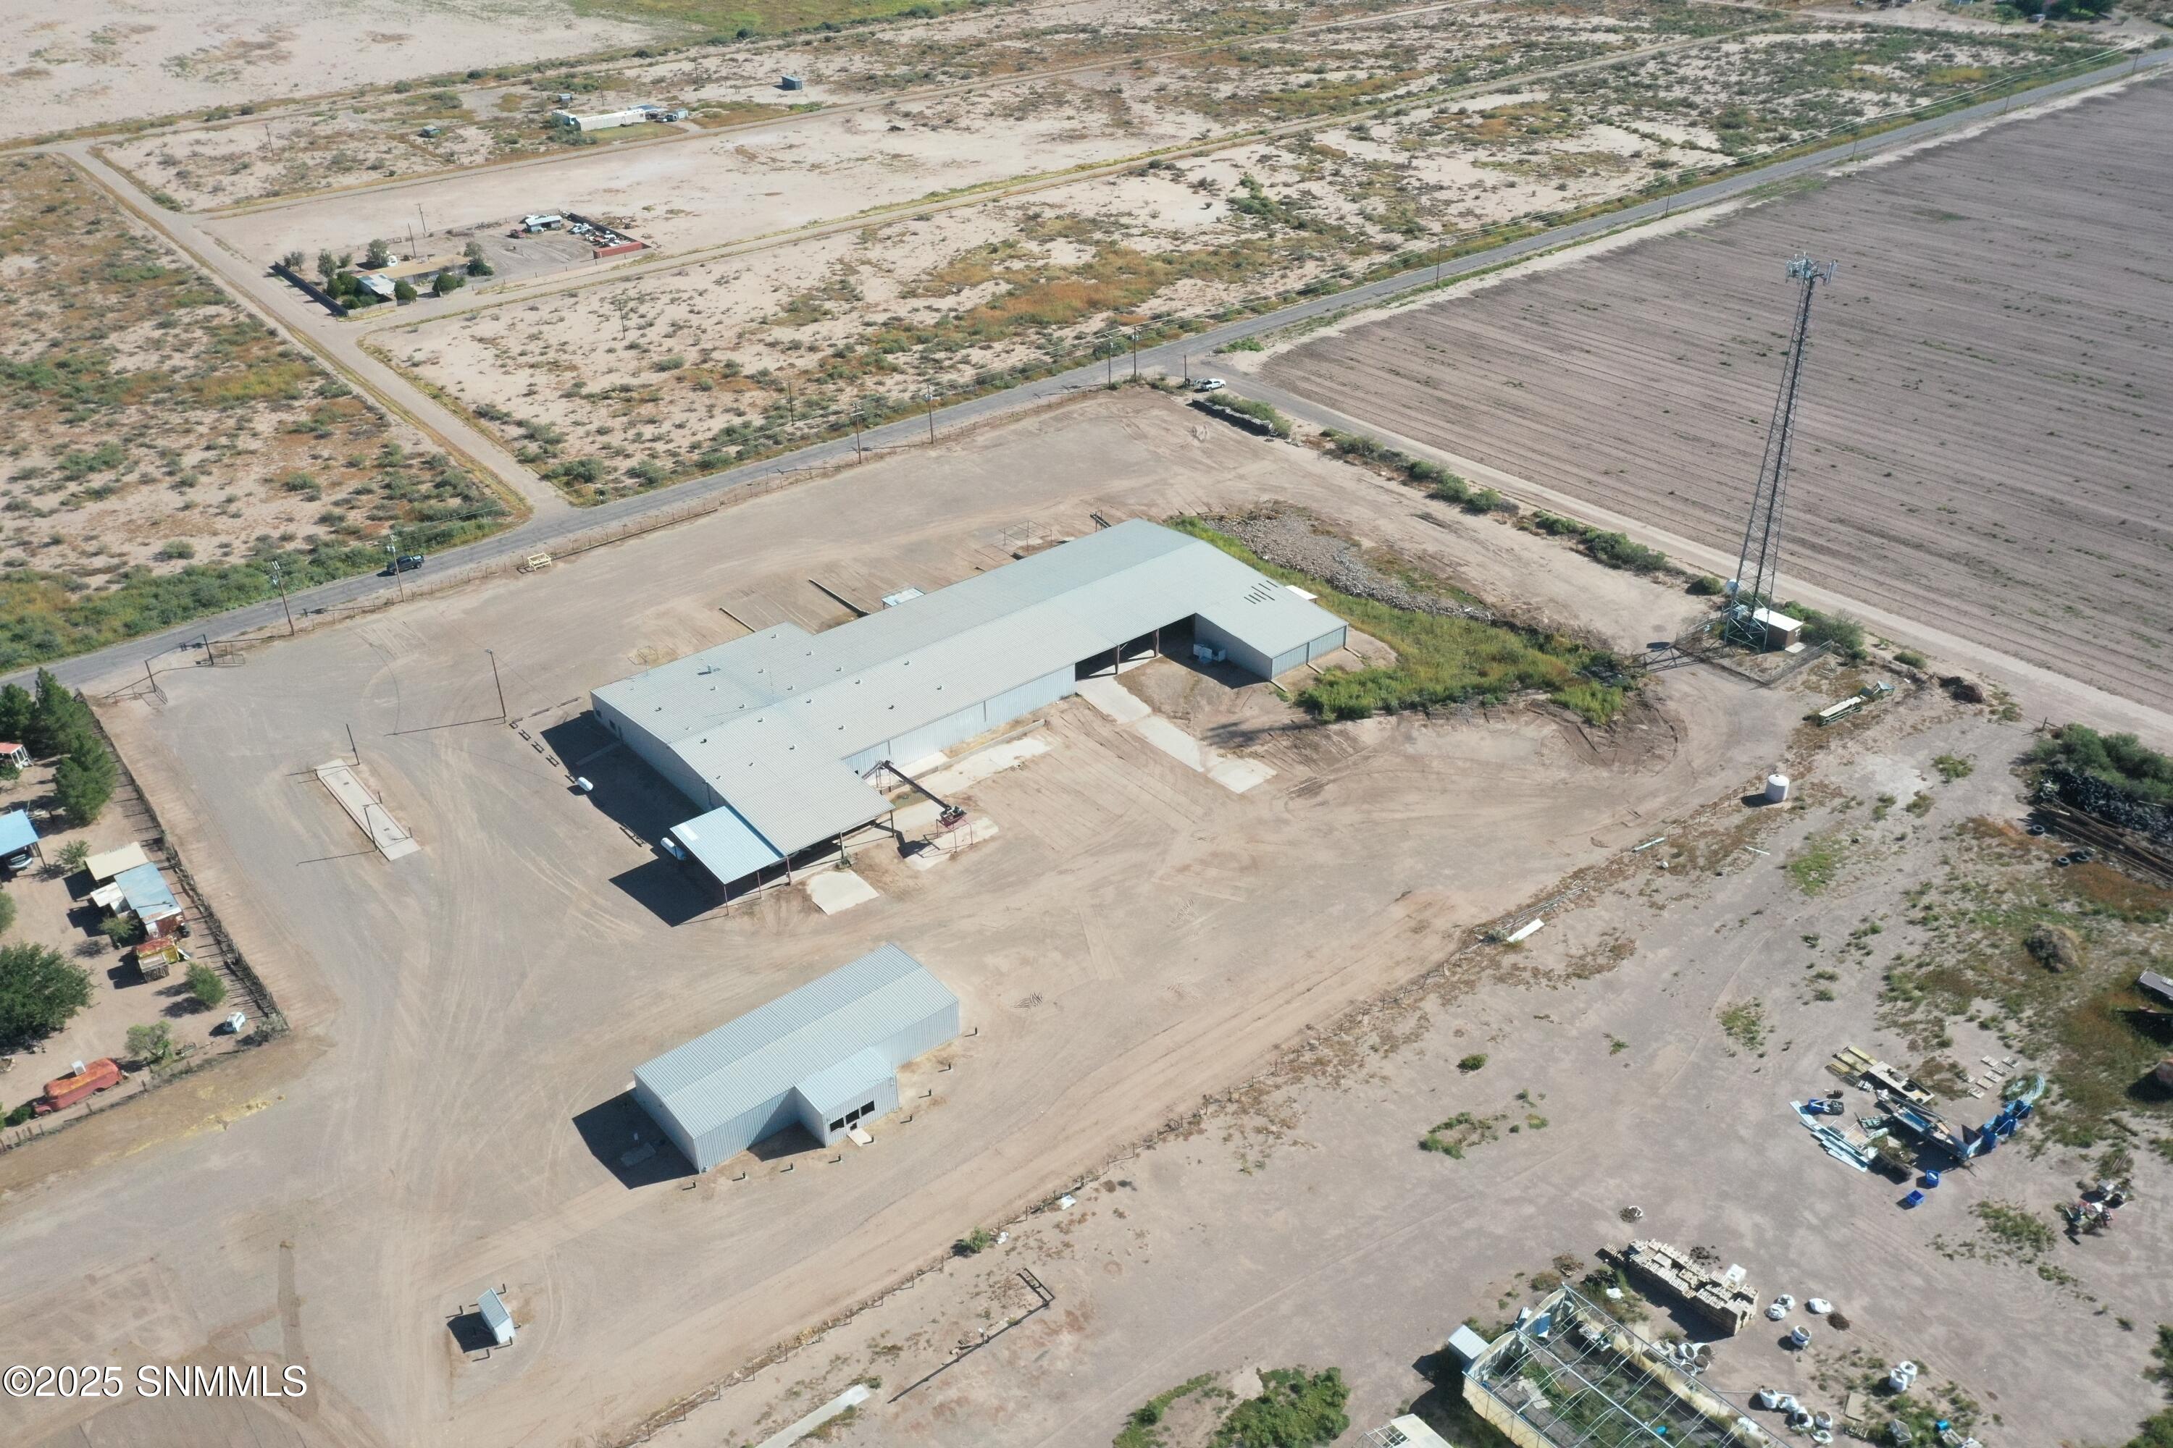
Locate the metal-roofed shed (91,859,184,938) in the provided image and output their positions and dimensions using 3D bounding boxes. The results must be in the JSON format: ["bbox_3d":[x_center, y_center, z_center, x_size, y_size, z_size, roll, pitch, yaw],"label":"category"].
[{"bbox_3d":[-112.713,21.583,200.826,7.300,2.700,13.300,-24,35,-33],"label":"metal-roofed shed"}]

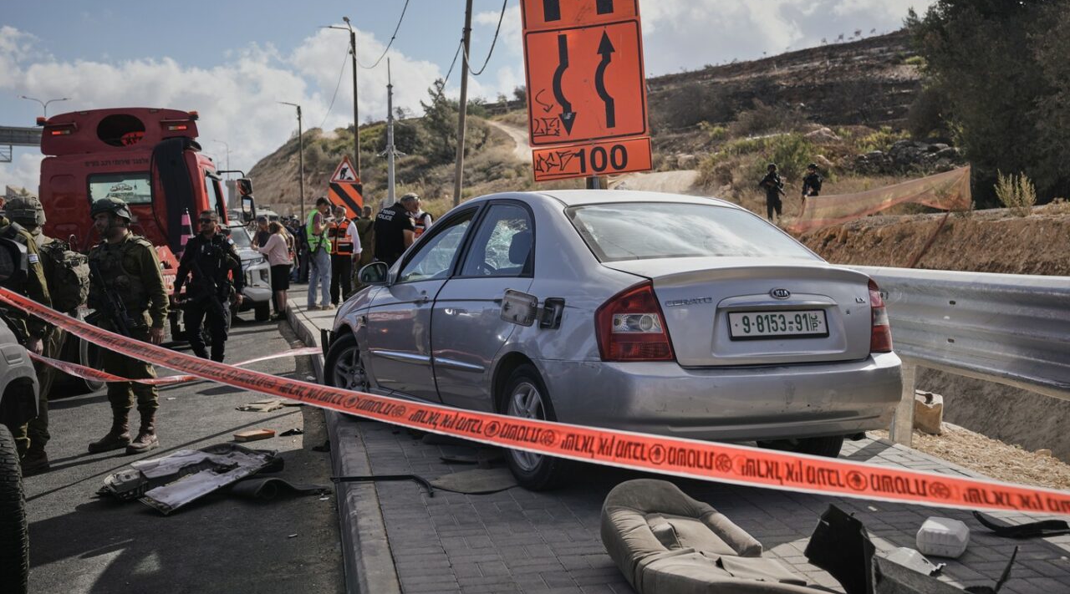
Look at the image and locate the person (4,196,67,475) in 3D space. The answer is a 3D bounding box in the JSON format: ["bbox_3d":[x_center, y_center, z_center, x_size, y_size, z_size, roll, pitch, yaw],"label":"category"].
[{"bbox_3d":[-3.246,0.226,8.493,0.550,1.780,0.550,1,3,28],"label":"person"}]

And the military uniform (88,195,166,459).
[{"bbox_3d":[-2.934,0.179,9.243,0.450,1.780,0.580,-3,4,-41],"label":"military uniform"}]

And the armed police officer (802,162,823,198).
[{"bbox_3d":[8.693,-3.286,40.054,0.580,1.780,0.450,1,4,27],"label":"armed police officer"}]

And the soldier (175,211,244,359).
[{"bbox_3d":[-3.447,-0.047,13.654,0.600,1.760,0.420,-1,4,5],"label":"soldier"}]

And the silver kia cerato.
[{"bbox_3d":[0.156,0.128,7.565,1.770,1.470,4.480,-1,3,-26],"label":"silver kia cerato"}]

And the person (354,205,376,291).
[{"bbox_3d":[-3.020,-0.779,23.042,0.520,1.740,0.360,0,3,9],"label":"person"}]

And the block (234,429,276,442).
[{"bbox_3d":[-2.070,1.029,9.450,0.140,0.040,0.270,1,4,38],"label":"block"}]

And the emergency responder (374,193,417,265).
[{"bbox_3d":[-1.790,-0.486,16.251,0.500,1.660,0.380,2,5,44],"label":"emergency responder"}]

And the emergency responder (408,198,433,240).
[{"bbox_3d":[-1.818,-0.709,20.542,0.520,1.750,0.360,1,3,27],"label":"emergency responder"}]

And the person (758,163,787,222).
[{"bbox_3d":[7.319,-3.228,39.555,0.720,1.790,0.500,-1,4,3],"label":"person"}]

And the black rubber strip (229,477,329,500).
[{"bbox_3d":[-1.460,1.102,7.400,0.500,0.110,0.280,-2,3,-26],"label":"black rubber strip"}]

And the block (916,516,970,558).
[{"bbox_3d":[1.534,0.901,4.800,0.185,0.118,0.120,1,4,35],"label":"block"}]

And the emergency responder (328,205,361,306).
[{"bbox_3d":[-3.086,-0.646,20.450,0.540,1.620,0.360,0,4,25],"label":"emergency responder"}]

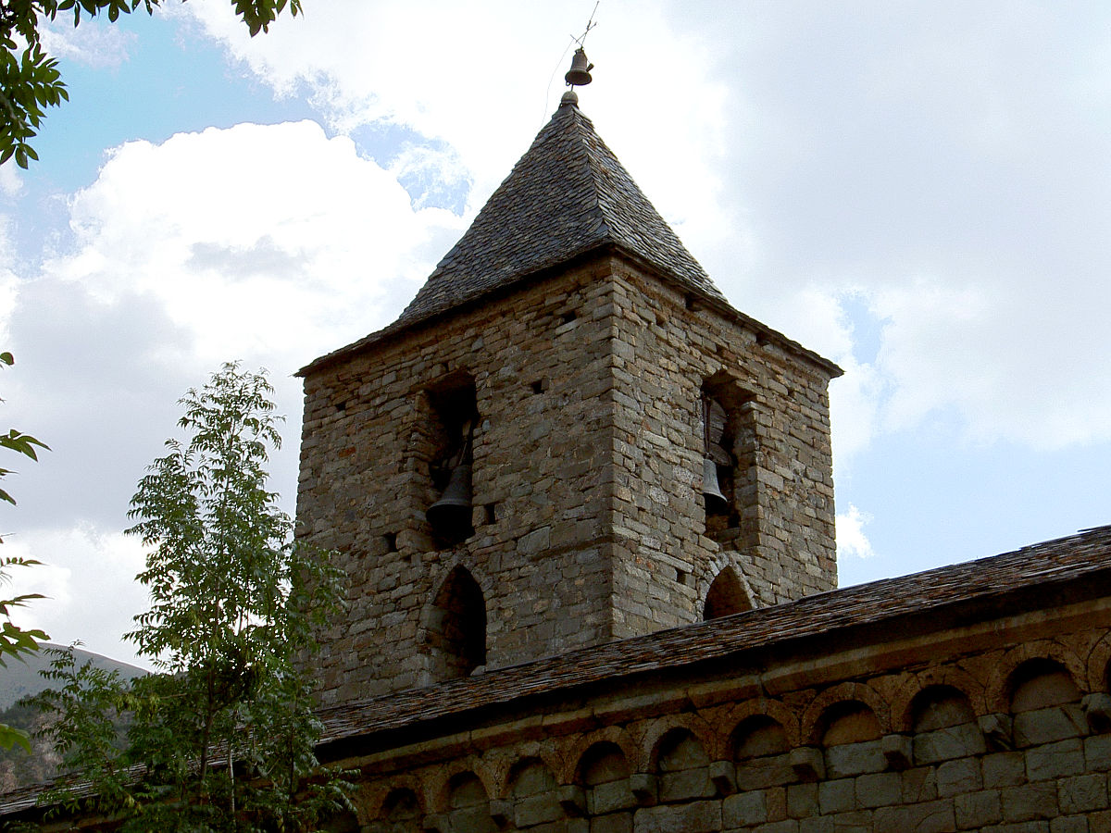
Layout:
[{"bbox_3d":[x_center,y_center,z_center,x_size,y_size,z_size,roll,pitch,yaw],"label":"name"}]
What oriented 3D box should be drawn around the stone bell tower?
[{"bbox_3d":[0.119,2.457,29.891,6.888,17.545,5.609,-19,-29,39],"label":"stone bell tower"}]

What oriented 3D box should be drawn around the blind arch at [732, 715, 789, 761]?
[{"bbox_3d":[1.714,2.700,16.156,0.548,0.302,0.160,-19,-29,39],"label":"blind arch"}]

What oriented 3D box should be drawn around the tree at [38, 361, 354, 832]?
[{"bbox_3d":[-2.841,3.193,14.414,2.664,7.889,2.664,5,-23,-10],"label":"tree"}]

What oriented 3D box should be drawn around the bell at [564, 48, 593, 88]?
[{"bbox_3d":[0.410,-6.065,33.417,0.466,0.610,0.466,5,-22,2],"label":"bell"}]

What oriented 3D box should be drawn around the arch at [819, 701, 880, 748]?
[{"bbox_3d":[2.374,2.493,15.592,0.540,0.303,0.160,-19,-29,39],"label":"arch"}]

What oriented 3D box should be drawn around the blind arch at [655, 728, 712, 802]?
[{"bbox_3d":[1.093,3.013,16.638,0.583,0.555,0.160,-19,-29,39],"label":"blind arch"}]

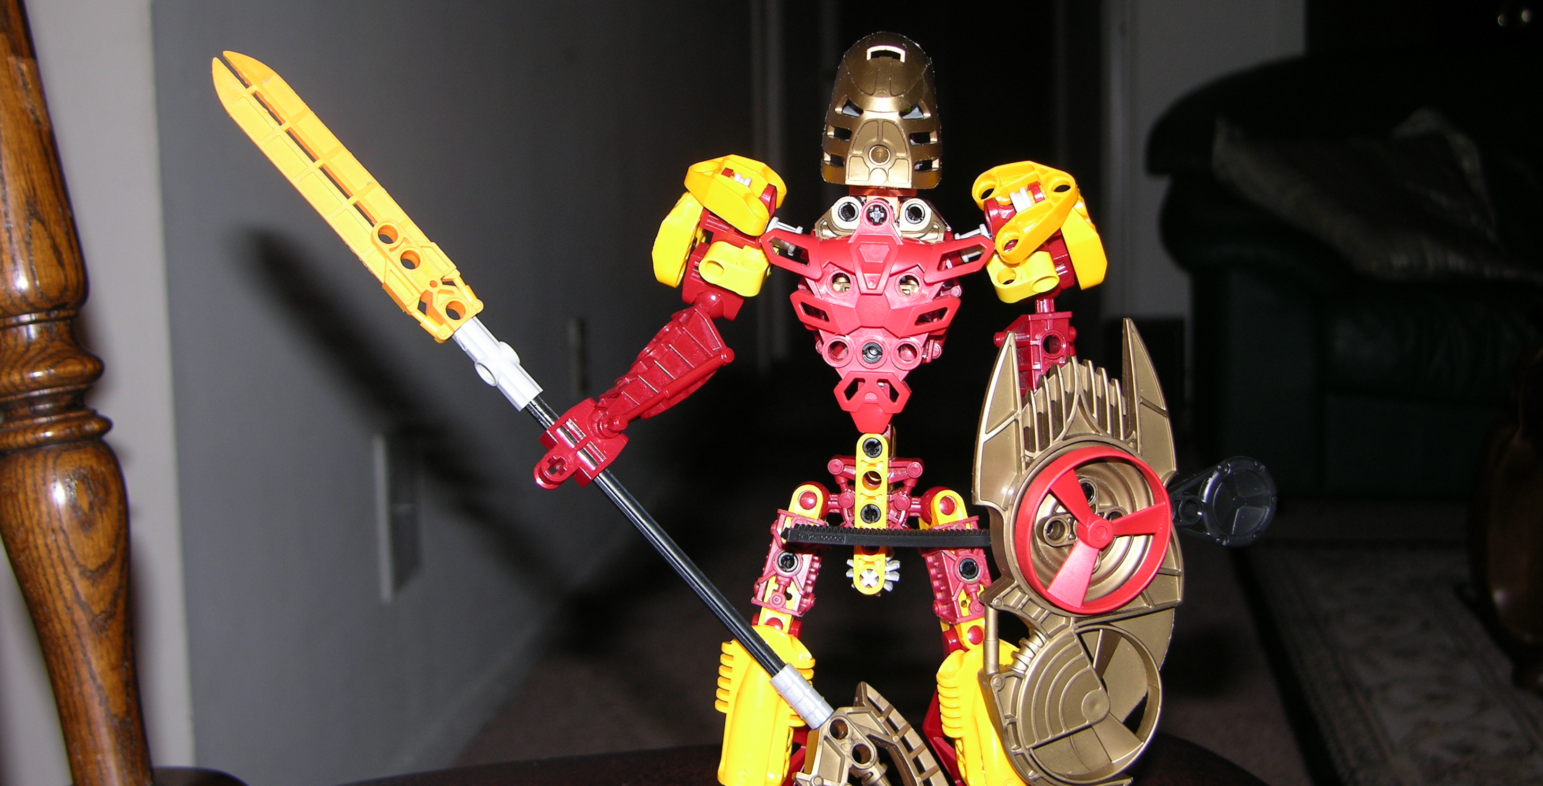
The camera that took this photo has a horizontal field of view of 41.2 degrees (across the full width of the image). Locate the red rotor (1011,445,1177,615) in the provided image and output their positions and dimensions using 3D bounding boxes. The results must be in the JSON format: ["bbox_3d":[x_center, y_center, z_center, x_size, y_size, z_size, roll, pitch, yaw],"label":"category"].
[{"bbox_3d":[0.075,0.032,0.478,0.040,0.040,0.009,-3,17,-18],"label":"red rotor"}]

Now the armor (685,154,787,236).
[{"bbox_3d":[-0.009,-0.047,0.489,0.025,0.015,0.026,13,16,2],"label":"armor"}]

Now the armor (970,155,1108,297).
[{"bbox_3d":[0.064,-0.039,0.488,0.031,0.031,0.028,-1,6,2],"label":"armor"}]

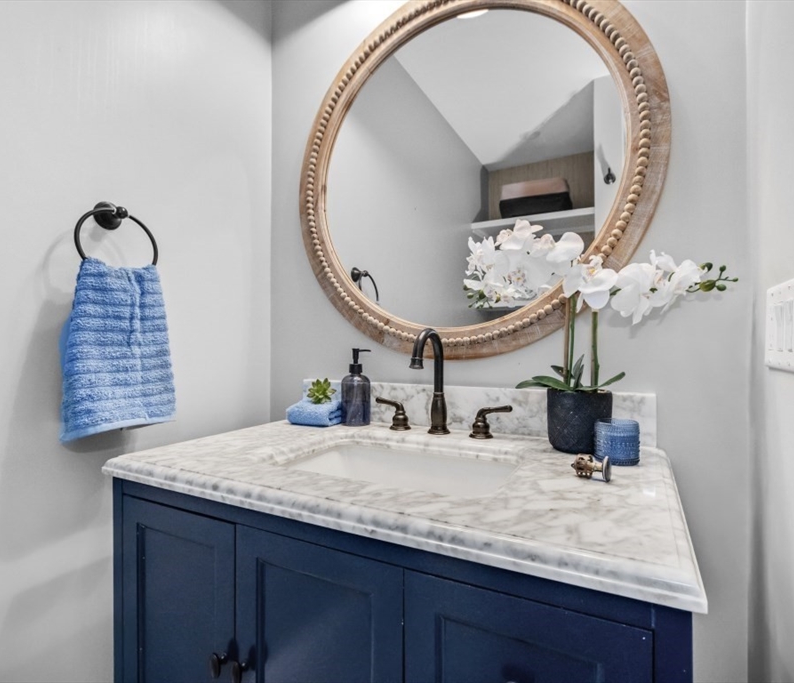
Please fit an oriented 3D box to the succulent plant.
[{"bbox_3d":[-0.201,0.132,1.130,0.075,0.064,0.070,0,0,0],"label":"succulent plant"}]

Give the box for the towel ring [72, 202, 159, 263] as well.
[{"bbox_3d":[-0.577,-0.204,0.870,0.070,0.177,0.156,0,0,26],"label":"towel ring"}]

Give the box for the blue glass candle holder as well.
[{"bbox_3d":[0.399,0.180,0.774,0.074,0.070,0.074,0,0,26],"label":"blue glass candle holder"}]

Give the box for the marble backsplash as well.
[{"bbox_3d":[0.125,0.161,1.058,0.877,0.108,0.020,0,0,26],"label":"marble backsplash"}]

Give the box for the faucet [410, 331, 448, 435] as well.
[{"bbox_3d":[0.073,0.093,0.954,0.054,0.244,0.177,0,0,26],"label":"faucet"}]

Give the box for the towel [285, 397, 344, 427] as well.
[{"bbox_3d":[-0.206,0.188,1.136,0.126,0.055,0.102,0,0,26],"label":"towel"}]

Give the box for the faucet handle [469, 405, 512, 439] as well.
[{"bbox_3d":[0.207,0.174,0.936,0.093,0.073,0.052,0,0,27],"label":"faucet handle"}]

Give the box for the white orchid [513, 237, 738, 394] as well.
[{"bbox_3d":[0.410,-0.050,0.801,0.375,0.295,0.170,0,0,27],"label":"white orchid"}]

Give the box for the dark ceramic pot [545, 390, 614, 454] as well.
[{"bbox_3d":[0.361,0.155,0.845,0.119,0.115,0.119,0,0,27],"label":"dark ceramic pot"}]

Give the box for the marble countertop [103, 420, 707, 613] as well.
[{"bbox_3d":[-0.011,0.231,0.832,0.922,0.031,0.547,0,0,26],"label":"marble countertop"}]

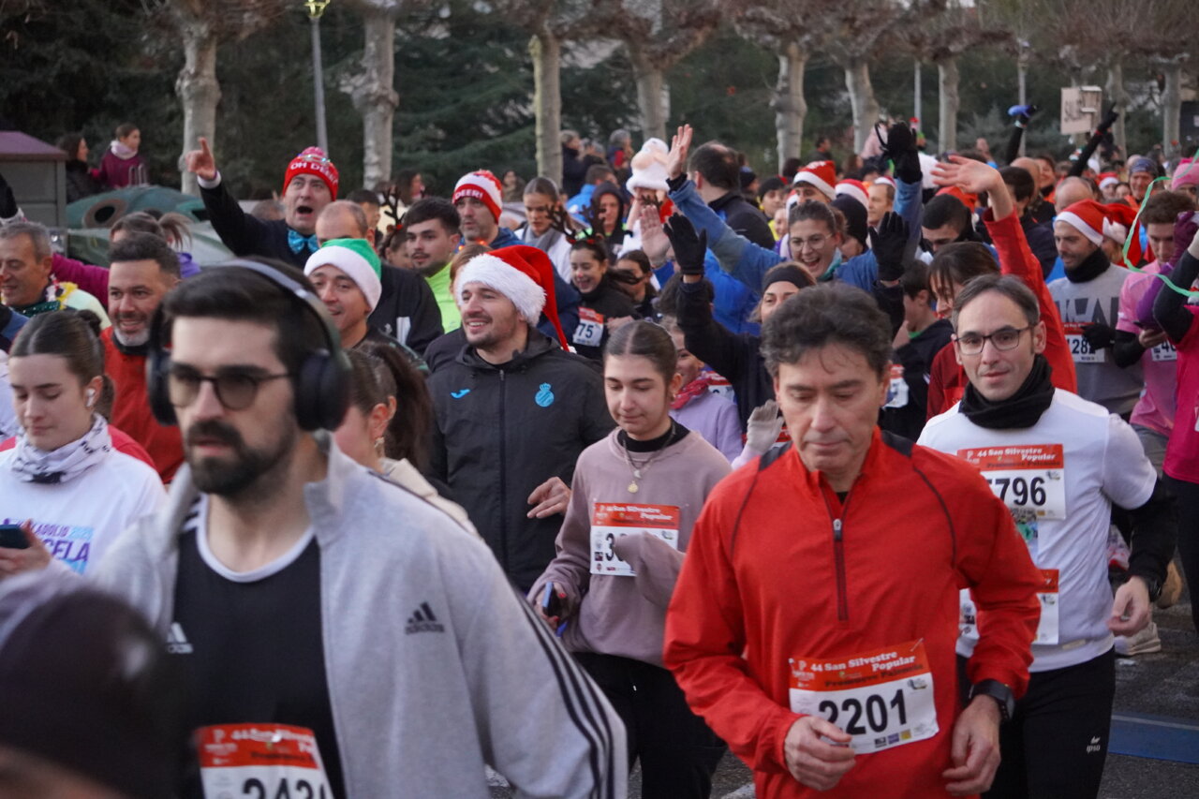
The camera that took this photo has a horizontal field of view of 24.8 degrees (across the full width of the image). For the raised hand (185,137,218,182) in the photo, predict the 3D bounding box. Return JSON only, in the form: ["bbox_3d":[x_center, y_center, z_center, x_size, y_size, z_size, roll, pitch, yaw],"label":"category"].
[{"bbox_3d":[-1.241,-0.747,8.500,0.110,0.150,0.090,-10,8,6],"label":"raised hand"}]

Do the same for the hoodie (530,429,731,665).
[{"bbox_3d":[0.087,0.307,5.700,0.480,0.510,0.340,2,6,20],"label":"hoodie"}]

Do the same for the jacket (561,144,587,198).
[{"bbox_3d":[-0.309,-2.490,30.500,0.380,0.700,0.500,5,8,42],"label":"jacket"}]

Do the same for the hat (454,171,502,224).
[{"bbox_3d":[-0.458,-0.763,10.300,0.195,0.190,0.225,4,-8,17],"label":"hat"}]

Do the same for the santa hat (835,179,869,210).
[{"bbox_3d":[1.267,-1.025,13.700,0.210,0.200,0.240,4,-6,18],"label":"santa hat"}]

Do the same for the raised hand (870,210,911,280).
[{"bbox_3d":[0.799,-0.422,7.500,0.110,0.195,0.075,0,3,6],"label":"raised hand"}]

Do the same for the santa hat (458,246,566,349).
[{"bbox_3d":[-0.206,-0.246,6.650,0.230,0.245,0.270,7,0,35],"label":"santa hat"}]

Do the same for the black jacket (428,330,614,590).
[{"bbox_3d":[-0.180,0.168,6.620,0.520,0.670,0.340,2,6,18],"label":"black jacket"}]

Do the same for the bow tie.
[{"bbox_3d":[-0.922,-0.496,8.600,0.115,0.075,0.035,5,6,5],"label":"bow tie"}]

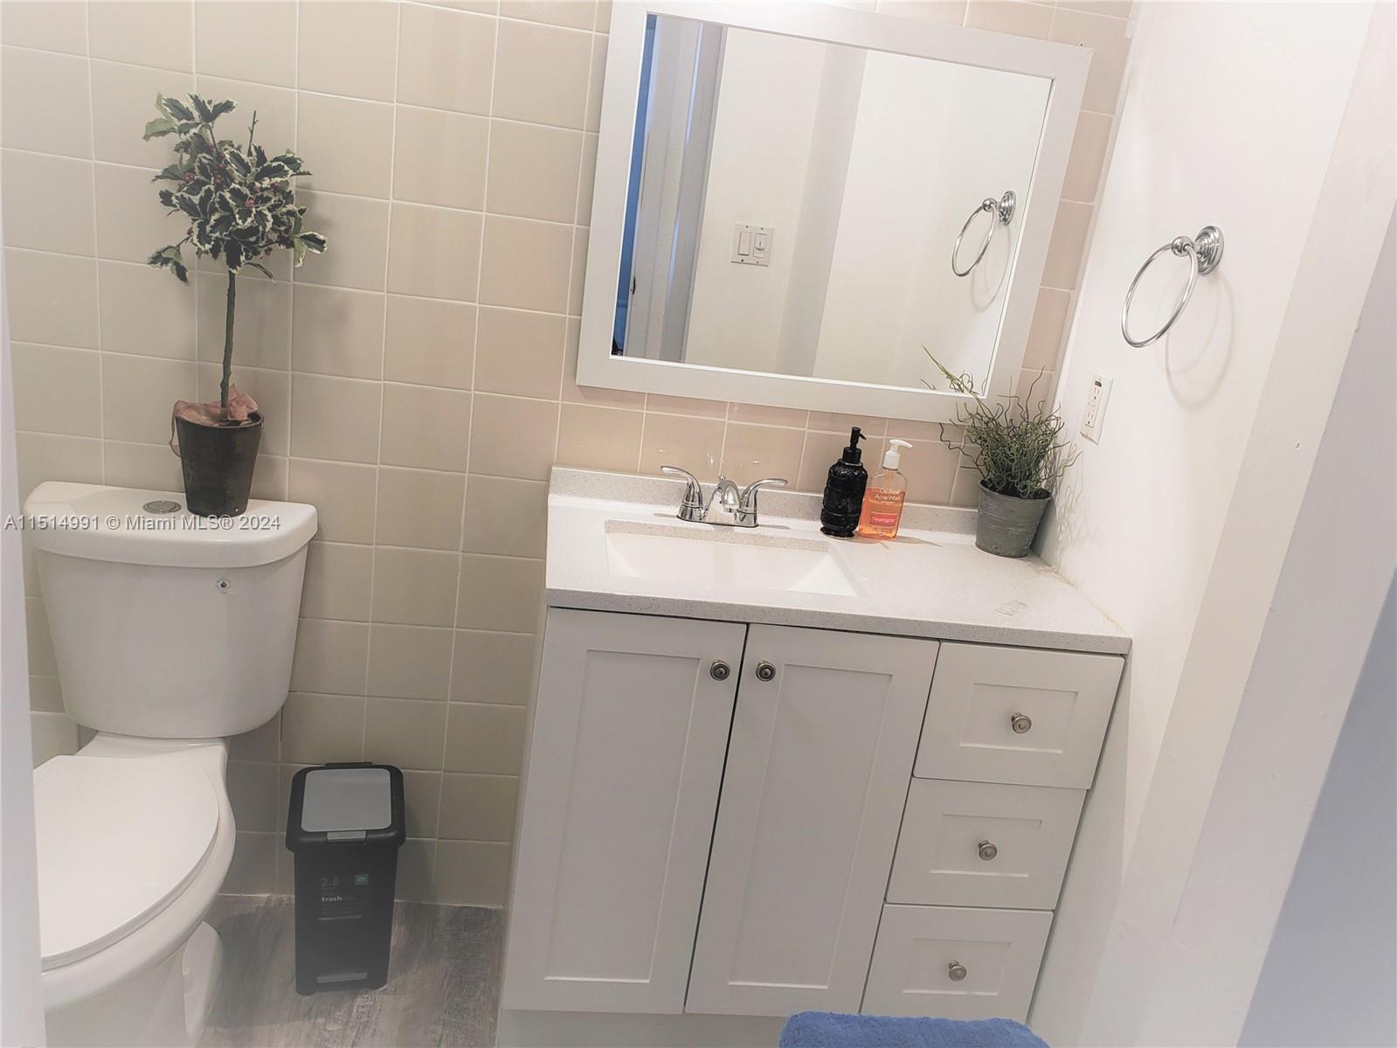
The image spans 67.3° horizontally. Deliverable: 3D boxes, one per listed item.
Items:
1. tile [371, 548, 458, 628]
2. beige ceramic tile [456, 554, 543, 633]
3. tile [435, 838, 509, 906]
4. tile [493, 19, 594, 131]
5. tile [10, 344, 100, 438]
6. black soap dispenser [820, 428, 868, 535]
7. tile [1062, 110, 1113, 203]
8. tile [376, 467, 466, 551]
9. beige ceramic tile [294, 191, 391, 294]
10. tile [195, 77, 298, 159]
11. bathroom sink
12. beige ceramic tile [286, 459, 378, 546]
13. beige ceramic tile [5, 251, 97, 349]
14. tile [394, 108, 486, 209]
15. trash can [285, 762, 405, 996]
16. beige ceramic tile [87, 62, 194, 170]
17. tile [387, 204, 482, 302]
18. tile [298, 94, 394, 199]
[{"bbox_3d":[-0.533,0.122,1.976,0.152,0.152,0.010,5,17,-10],"label":"tile"},{"bbox_3d":[-0.378,0.136,1.985,0.150,0.150,0.010,5,17,-9],"label":"beige ceramic tile"},{"bbox_3d":[-0.465,0.720,2.179,0.152,0.152,0.010,5,17,-10],"label":"tile"},{"bbox_3d":[-0.254,-0.733,1.716,0.150,0.150,0.010,5,17,-9],"label":"tile"},{"bbox_3d":[-1.087,-0.222,1.765,0.151,0.150,0.009,5,17,-9],"label":"tile"},{"bbox_3d":[0.272,-0.078,1.911,0.070,0.196,0.070,-5,22,-37],"label":"black soap dispenser"},{"bbox_3d":[0.652,-0.652,1.869,0.148,0.151,0.009,5,17,-9],"label":"tile"},{"bbox_3d":[-0.512,-0.024,1.932,0.152,0.152,0.010,5,17,-10],"label":"tile"},{"bbox_3d":[-0.602,-0.477,1.776,0.152,0.152,0.010,5,17,-9],"label":"beige ceramic tile"},{"bbox_3d":[-0.732,-0.635,1.704,0.152,0.152,0.010,5,17,-10],"label":"tile"},{"bbox_3d":[0.041,0.126,1.752,0.420,0.150,0.310,5,17,-10],"label":"bathroom sink"},{"bbox_3d":[-0.655,-0.036,1.880,0.151,0.150,0.009,5,17,-9],"label":"beige ceramic tile"},{"bbox_3d":[-1.069,-0.369,1.732,0.150,0.150,0.010,5,17,-9],"label":"beige ceramic tile"},{"bbox_3d":[-0.428,-0.606,1.747,0.151,0.151,0.009,5,17,-9],"label":"tile"},{"bbox_3d":[-0.661,0.663,1.960,0.195,0.340,0.250,3,17,-17],"label":"trash can"},{"bbox_3d":[-0.875,-0.642,1.658,0.151,0.150,0.009,5,17,-9],"label":"beige ceramic tile"},{"bbox_3d":[-0.446,-0.457,1.782,0.150,0.150,0.010,5,17,-9],"label":"tile"},{"bbox_3d":[-0.579,-0.620,1.723,0.151,0.151,0.009,5,17,-9],"label":"tile"}]

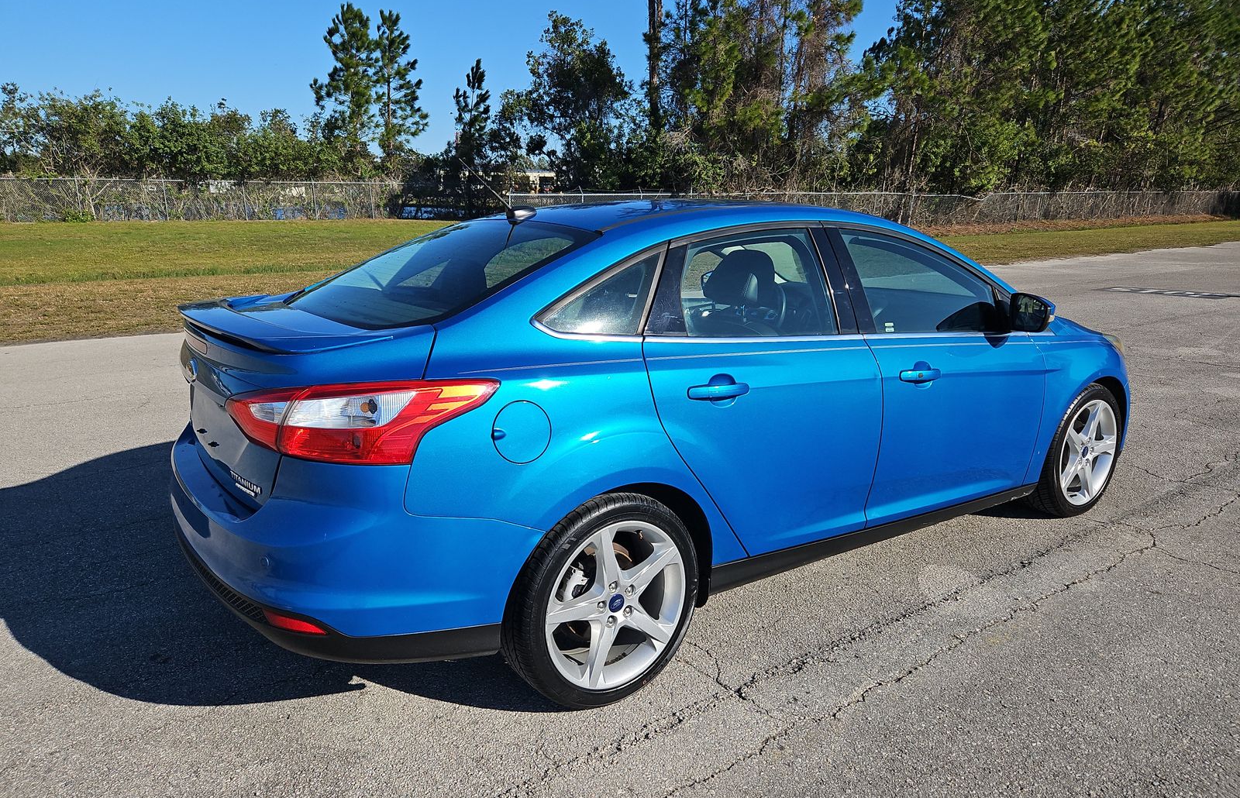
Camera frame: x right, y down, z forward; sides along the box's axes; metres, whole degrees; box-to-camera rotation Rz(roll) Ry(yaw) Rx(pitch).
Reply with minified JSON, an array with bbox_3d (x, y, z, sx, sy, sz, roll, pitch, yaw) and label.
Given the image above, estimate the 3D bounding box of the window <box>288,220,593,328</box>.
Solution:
[{"bbox_3d":[-0.670,-0.432,2.747,0.740,0.090,1.220,-33,27,-26],"label":"window"}]

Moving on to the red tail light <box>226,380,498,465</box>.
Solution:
[{"bbox_3d":[-0.639,0.034,2.064,0.530,0.170,0.485,-9,16,-34],"label":"red tail light"}]

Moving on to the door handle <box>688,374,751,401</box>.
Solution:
[{"bbox_3d":[0.285,-0.026,2.388,0.226,0.068,0.050,-9,16,-34],"label":"door handle"}]

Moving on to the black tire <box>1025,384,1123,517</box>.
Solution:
[{"bbox_3d":[2.121,0.223,3.921,0.645,0.643,0.240,-9,16,-34],"label":"black tire"}]

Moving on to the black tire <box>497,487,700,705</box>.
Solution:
[{"bbox_3d":[-0.062,0.569,2.462,0.645,0.643,0.240,-9,16,-34],"label":"black tire"}]

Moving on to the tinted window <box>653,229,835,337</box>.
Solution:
[{"bbox_3d":[0.382,-0.353,2.597,0.810,0.385,0.070,-8,-7,-32],"label":"tinted window"}]

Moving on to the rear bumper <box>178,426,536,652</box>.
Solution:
[{"bbox_3d":[-1.010,0.282,2.666,0.720,0.610,1.780,-9,16,-34],"label":"rear bumper"}]

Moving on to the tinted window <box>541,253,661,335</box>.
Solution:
[{"bbox_3d":[-0.029,-0.299,2.316,0.470,0.275,0.060,-7,-8,-27],"label":"tinted window"}]

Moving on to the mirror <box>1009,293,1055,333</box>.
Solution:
[{"bbox_3d":[1.566,-0.329,3.144,0.130,0.158,0.180,-9,16,-34],"label":"mirror"}]

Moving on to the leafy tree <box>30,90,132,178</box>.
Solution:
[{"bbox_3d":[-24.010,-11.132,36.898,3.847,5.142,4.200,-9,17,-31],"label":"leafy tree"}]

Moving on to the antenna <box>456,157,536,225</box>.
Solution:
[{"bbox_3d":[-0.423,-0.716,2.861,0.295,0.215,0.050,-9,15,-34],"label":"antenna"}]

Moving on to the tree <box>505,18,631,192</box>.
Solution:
[{"bbox_3d":[-2.289,-13.069,37.957,5.768,8.779,5.768,-1,14,-3],"label":"tree"}]

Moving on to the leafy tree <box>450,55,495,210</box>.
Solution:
[{"bbox_3d":[-7.298,-12.720,40.623,2.116,7.600,2.116,-2,14,-9],"label":"leafy tree"}]

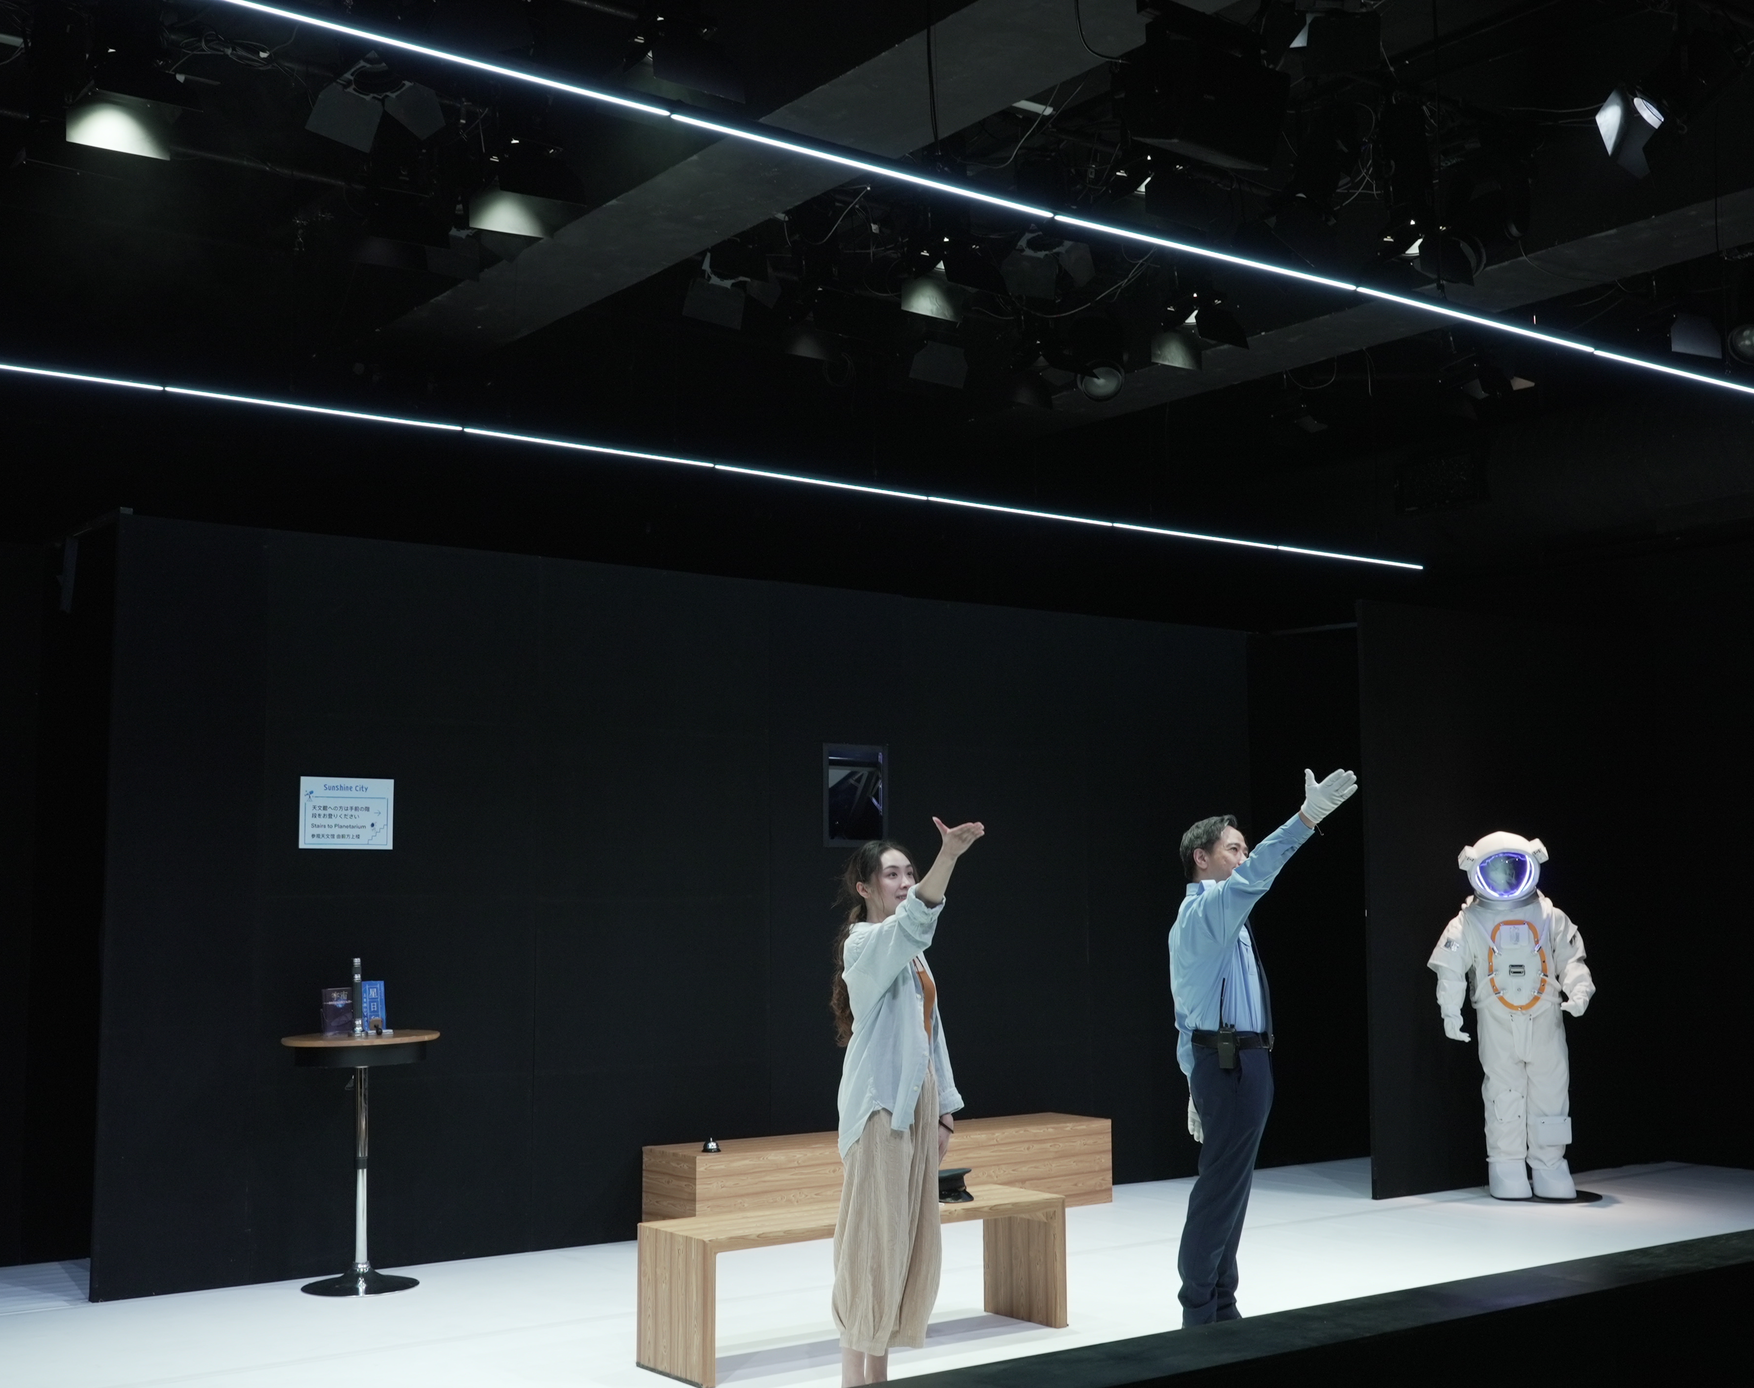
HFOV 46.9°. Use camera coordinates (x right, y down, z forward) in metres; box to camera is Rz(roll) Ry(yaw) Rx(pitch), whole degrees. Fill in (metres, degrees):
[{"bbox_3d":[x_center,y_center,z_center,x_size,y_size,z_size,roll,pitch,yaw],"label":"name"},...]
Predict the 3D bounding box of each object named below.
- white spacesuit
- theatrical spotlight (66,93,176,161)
[{"bbox_3d":[3.228,1.618,10.300,0.795,1.818,0.550,-2,-6,17],"label":"white spacesuit"},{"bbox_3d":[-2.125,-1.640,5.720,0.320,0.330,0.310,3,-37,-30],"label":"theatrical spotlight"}]

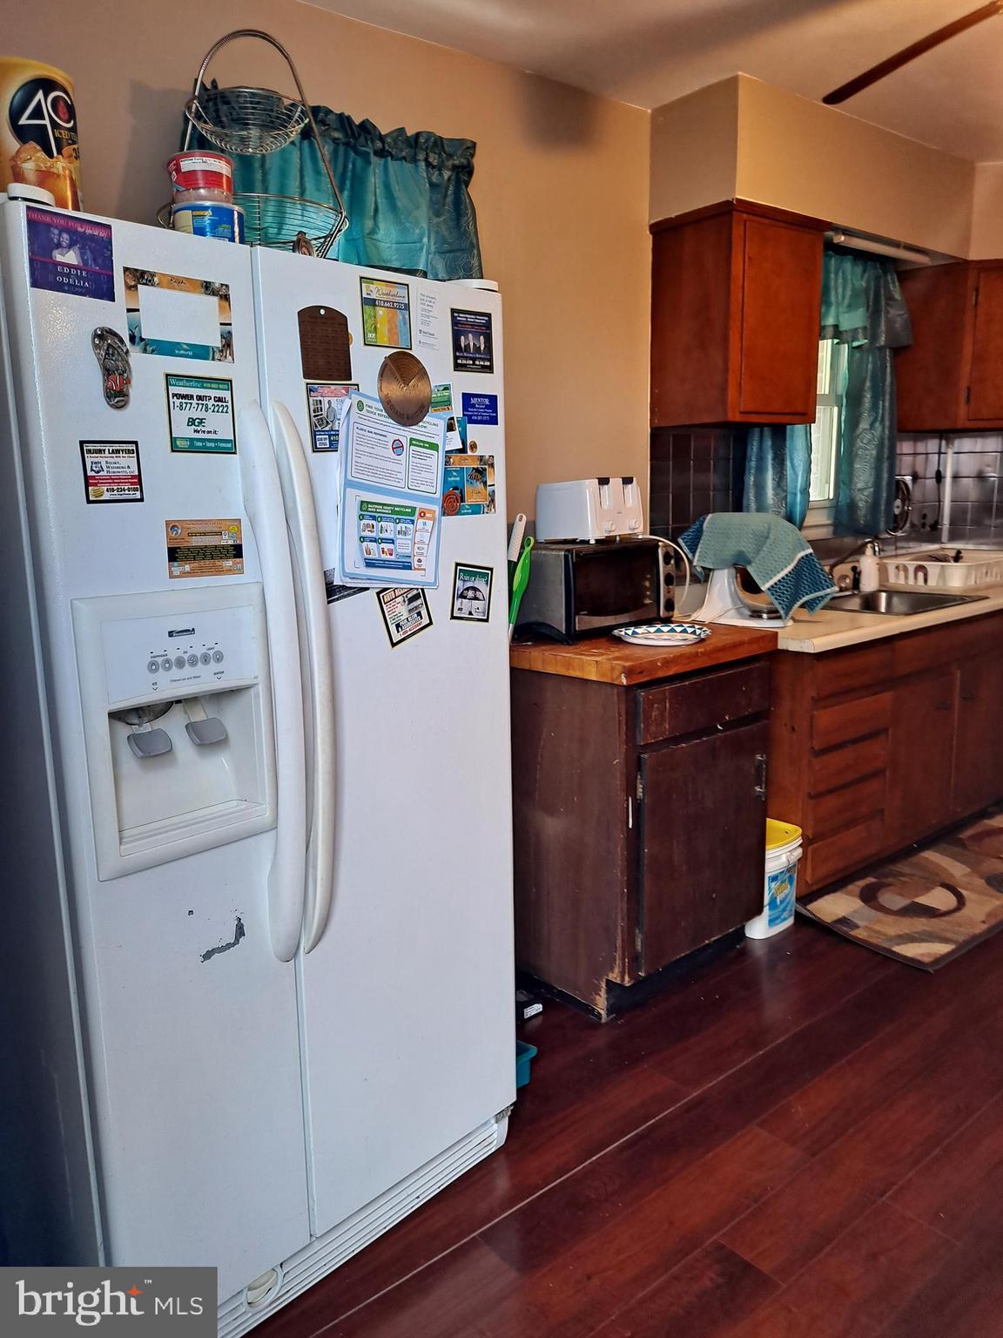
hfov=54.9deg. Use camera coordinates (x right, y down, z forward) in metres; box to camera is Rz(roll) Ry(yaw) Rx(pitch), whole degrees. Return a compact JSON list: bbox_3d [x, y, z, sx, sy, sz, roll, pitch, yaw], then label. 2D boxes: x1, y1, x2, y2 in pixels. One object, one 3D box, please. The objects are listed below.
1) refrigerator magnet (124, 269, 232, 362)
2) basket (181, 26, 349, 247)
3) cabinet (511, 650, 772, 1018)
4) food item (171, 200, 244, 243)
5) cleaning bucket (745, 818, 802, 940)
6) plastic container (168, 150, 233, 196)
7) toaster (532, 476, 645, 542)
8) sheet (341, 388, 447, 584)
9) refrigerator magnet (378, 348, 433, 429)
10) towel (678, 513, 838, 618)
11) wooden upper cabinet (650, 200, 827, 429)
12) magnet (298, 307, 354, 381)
[{"bbox_3d":[-0.416,-0.457,1.257,0.006,0.102,0.152,10,16,43],"label":"refrigerator magnet"},{"bbox_3d":[-0.402,-0.829,1.593,0.290,0.410,0.300,10,16,43],"label":"basket"},{"bbox_3d":[0.323,0.389,2.745,0.585,0.890,0.630,-10,15,-39],"label":"cabinet"},{"bbox_3d":[-0.417,-0.615,1.380,0.097,0.078,0.097,10,16,43],"label":"food item"},{"bbox_3d":[0.794,0.642,2.939,0.210,0.298,0.180,-10,15,-39],"label":"cleaning bucket"},{"bbox_3d":[-0.422,-0.681,1.362,0.087,0.062,0.087,10,16,43],"label":"plastic container"},{"bbox_3d":[0.255,-0.470,2.830,0.220,0.175,0.275,10,16,42],"label":"toaster"},{"bbox_3d":[-0.169,-0.280,1.552,0.009,0.282,0.212,10,8,43],"label":"sheet"},{"bbox_3d":[-0.153,-0.446,1.538,0.008,0.119,0.119,10,16,43],"label":"refrigerator magnet"},{"bbox_3d":[0.789,-0.334,3.006,0.220,0.290,0.400,-10,15,-39],"label":"towel"},{"bbox_3d":[0.743,-1.097,3.101,0.465,0.620,0.325,-10,15,-39],"label":"wooden upper cabinet"},{"bbox_3d":[-0.259,-0.478,1.420,0.008,0.107,0.093,10,16,43],"label":"magnet"}]

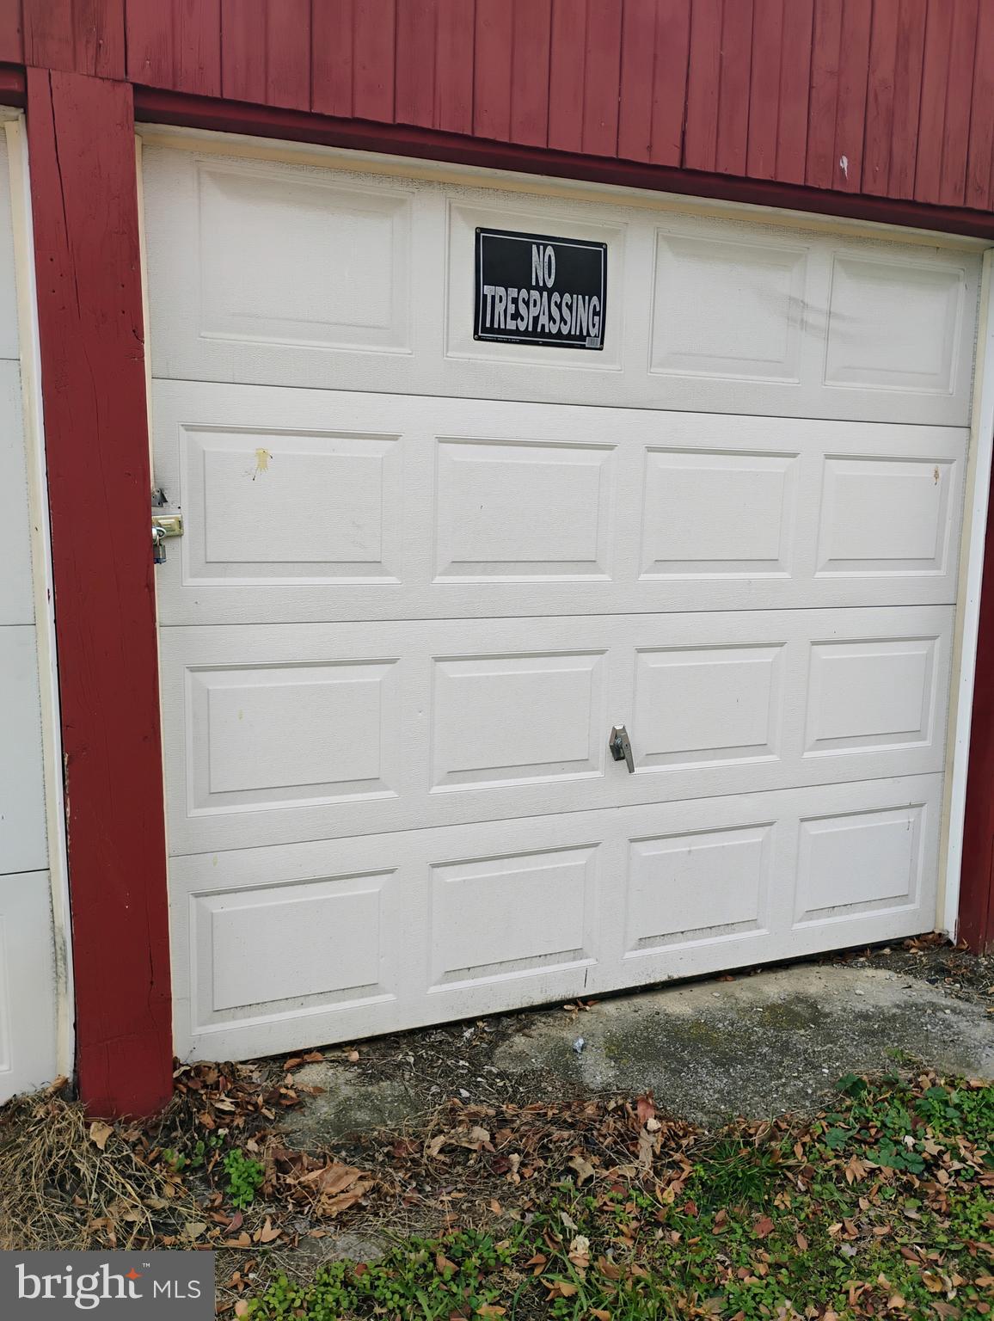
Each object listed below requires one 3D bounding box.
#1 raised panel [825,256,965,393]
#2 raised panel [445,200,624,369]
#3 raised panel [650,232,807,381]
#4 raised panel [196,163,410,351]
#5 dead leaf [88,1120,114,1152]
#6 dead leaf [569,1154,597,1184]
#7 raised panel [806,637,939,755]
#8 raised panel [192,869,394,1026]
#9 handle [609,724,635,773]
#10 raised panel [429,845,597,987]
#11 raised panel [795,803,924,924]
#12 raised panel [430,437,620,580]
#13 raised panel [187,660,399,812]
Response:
[{"bbox_3d":[1.144,-0.957,3.072,0.492,0.363,0.025,-2,9,-24],"label":"raised panel"},{"bbox_3d":[0.103,-0.903,2.606,0.473,0.350,0.020,-3,10,-24],"label":"raised panel"},{"bbox_3d":[0.621,-0.926,2.835,0.473,0.350,0.020,-3,10,-24],"label":"raised panel"},{"bbox_3d":[-0.415,-0.880,2.376,0.473,0.350,0.020,-3,10,-24],"label":"raised panel"},{"bbox_3d":[-0.851,1.019,2.297,0.050,0.032,0.070,-2,9,-21],"label":"dead leaf"},{"bbox_3d":[0.180,1.064,2.236,0.055,0.030,0.067,2,9,6],"label":"dead leaf"},{"bbox_3d":[1.139,0.106,3.242,0.490,0.337,0.020,-3,10,-24],"label":"raised panel"},{"bbox_3d":[-0.485,0.701,2.612,0.501,0.339,0.025,-2,9,-24],"label":"raised panel"},{"bbox_3d":[0.341,0.235,2.875,0.046,0.115,0.056,-3,10,-24],"label":"handle"},{"bbox_3d":[0.052,0.677,2.849,0.501,0.339,0.025,-2,9,-24],"label":"raised panel"},{"bbox_3d":[1.127,0.631,3.322,0.501,0.339,0.025,-2,9,-24],"label":"raised panel"},{"bbox_3d":[0.078,-0.372,2.684,0.493,0.341,0.020,-3,10,-24],"label":"raised panel"},{"bbox_3d":[-0.470,0.177,2.528,0.490,0.337,0.020,-3,10,-24],"label":"raised panel"}]

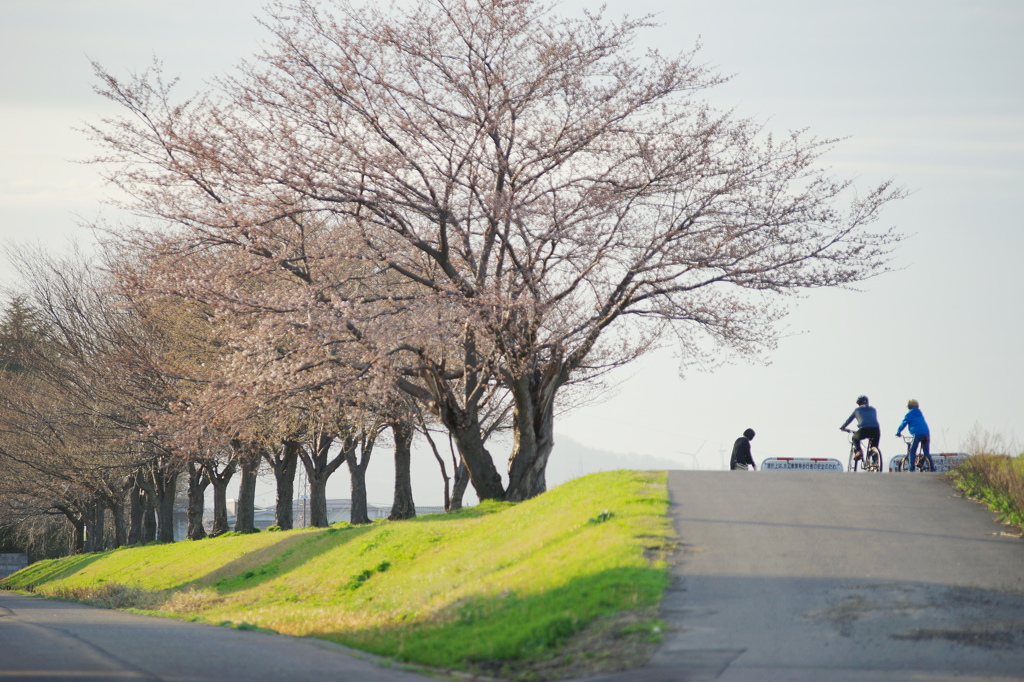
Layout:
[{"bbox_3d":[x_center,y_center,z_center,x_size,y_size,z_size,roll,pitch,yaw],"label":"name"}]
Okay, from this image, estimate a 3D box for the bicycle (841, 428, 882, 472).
[{"bbox_3d":[6.654,2.164,107.500,0.620,1.030,1.720,1,-2,-19],"label":"bicycle"}]

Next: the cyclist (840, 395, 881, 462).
[{"bbox_3d":[6.607,1.786,107.500,0.580,1.520,0.780,1,-2,-19],"label":"cyclist"}]

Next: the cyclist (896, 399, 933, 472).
[{"bbox_3d":[7.708,1.898,108.500,0.560,1.580,0.680,1,-2,-19],"label":"cyclist"}]

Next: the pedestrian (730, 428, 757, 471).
[{"bbox_3d":[4.889,2.627,120.000,0.480,1.550,0.480,1,-2,-29],"label":"pedestrian"}]

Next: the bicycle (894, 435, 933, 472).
[{"bbox_3d":[7.727,2.242,108.500,0.620,0.930,1.470,1,-2,-20],"label":"bicycle"}]

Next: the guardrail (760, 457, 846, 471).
[{"bbox_3d":[6.955,3.169,136.000,1.970,0.800,0.090,0,-2,2],"label":"guardrail"}]

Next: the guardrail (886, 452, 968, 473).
[{"bbox_3d":[9.992,3.085,136.000,1.970,0.800,0.090,0,-2,6],"label":"guardrail"}]

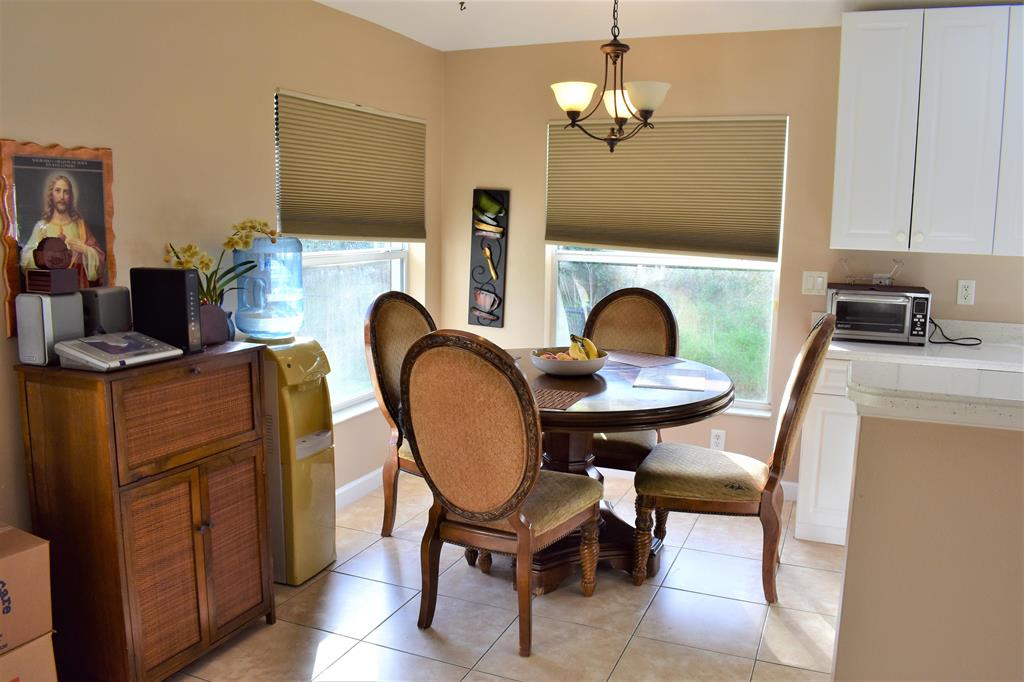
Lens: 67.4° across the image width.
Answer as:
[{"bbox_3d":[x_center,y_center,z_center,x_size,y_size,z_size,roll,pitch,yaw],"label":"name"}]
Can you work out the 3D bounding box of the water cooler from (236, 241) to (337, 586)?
[{"bbox_3d":[-0.946,0.273,3.145,0.350,1.395,0.300,4,8,23],"label":"water cooler"}]

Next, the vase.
[{"bbox_3d":[-1.061,-0.065,2.715,0.125,0.150,0.125,4,8,23],"label":"vase"}]

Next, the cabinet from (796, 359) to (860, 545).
[{"bbox_3d":[1.659,0.487,3.682,0.480,0.876,0.620,4,8,23],"label":"cabinet"}]

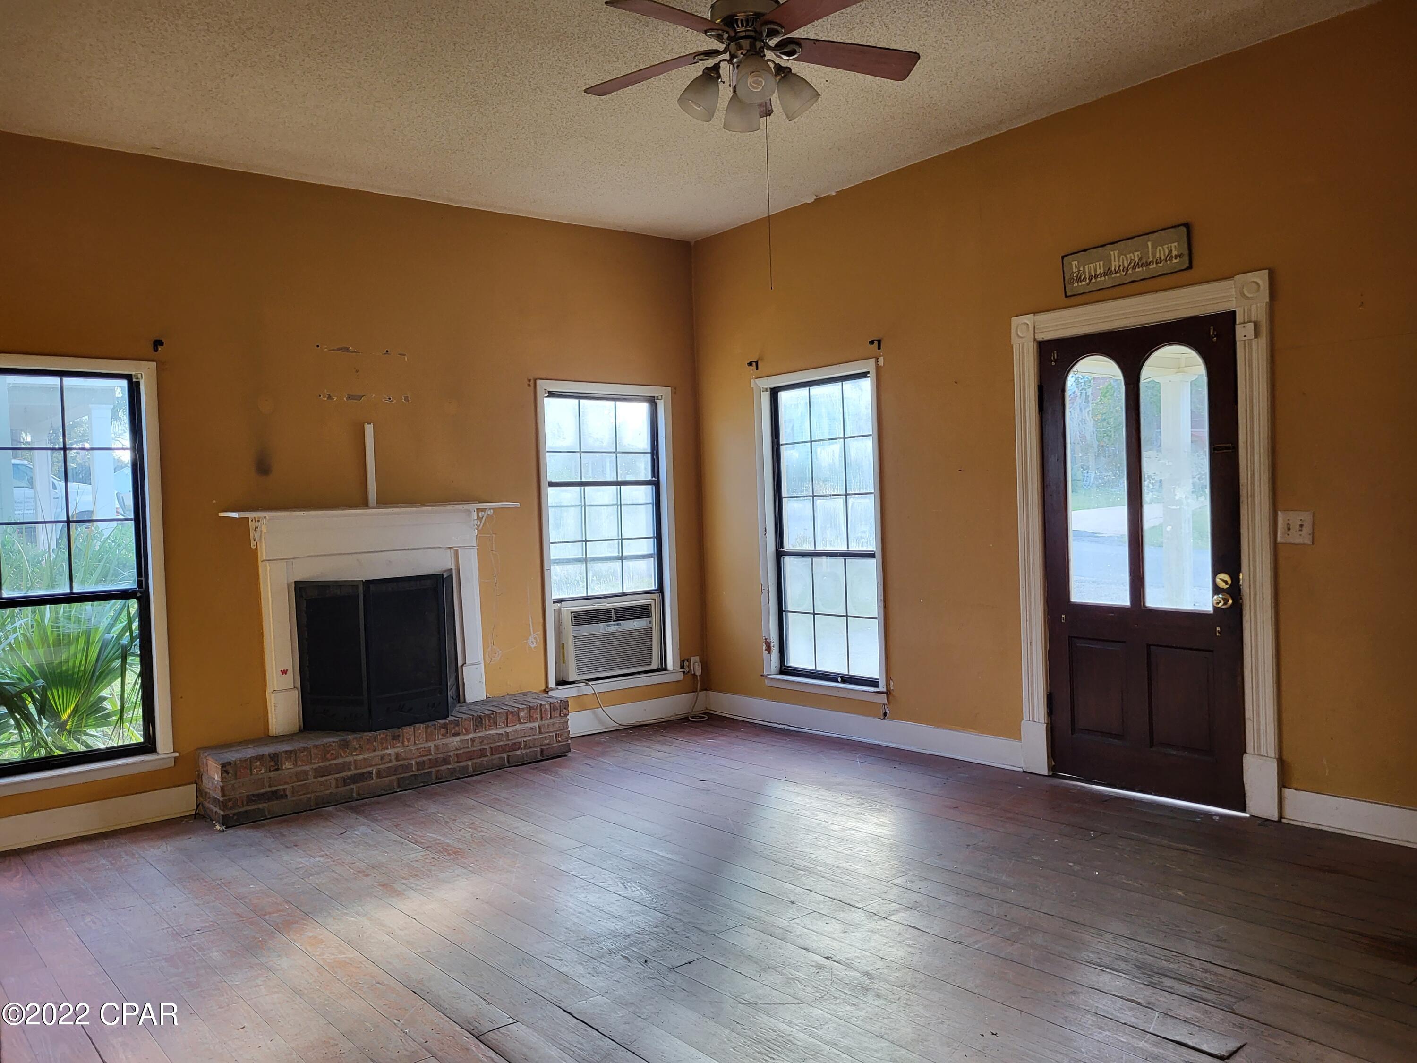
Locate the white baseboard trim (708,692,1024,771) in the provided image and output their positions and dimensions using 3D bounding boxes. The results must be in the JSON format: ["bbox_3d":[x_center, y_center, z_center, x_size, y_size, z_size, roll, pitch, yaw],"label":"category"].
[{"bbox_3d":[0.756,1.112,6.107,0.025,0.153,2.400,-3,1,-39],"label":"white baseboard trim"}]

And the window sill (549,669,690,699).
[{"bbox_3d":[-0.566,0.943,6.601,1.020,0.085,0.110,-3,1,-39],"label":"window sill"}]

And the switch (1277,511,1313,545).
[{"bbox_3d":[2.298,-0.014,4.171,0.012,0.124,0.127,-3,1,-39],"label":"switch"}]

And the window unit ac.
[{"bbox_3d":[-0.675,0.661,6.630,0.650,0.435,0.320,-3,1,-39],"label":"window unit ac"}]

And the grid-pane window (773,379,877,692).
[{"bbox_3d":[0.681,-0.001,6.234,0.100,1.770,0.890,-3,1,-39],"label":"grid-pane window"}]

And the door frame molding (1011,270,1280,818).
[{"bbox_3d":[1.885,0.062,4.703,0.100,2.190,1.195,-3,1,-39],"label":"door frame molding"}]

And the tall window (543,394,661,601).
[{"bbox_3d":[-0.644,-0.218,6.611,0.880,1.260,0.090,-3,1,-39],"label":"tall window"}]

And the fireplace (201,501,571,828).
[{"bbox_3d":[-1.616,0.583,5.462,1.830,1.420,0.420,-3,1,-39],"label":"fireplace"}]

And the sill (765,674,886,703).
[{"bbox_3d":[0.681,0.908,6.218,0.110,0.085,1.020,-3,1,-39],"label":"sill"}]

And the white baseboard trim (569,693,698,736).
[{"bbox_3d":[-0.469,1.149,6.654,1.200,0.153,0.025,-3,1,-39],"label":"white baseboard trim"}]

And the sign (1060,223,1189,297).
[{"bbox_3d":[1.821,-1.184,4.677,0.018,0.190,0.595,-3,1,-39],"label":"sign"}]

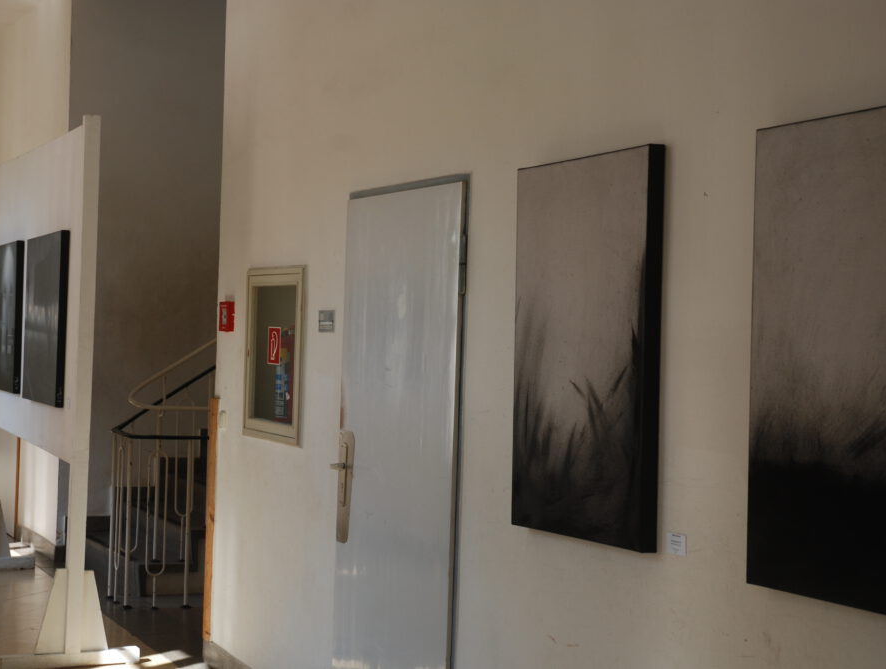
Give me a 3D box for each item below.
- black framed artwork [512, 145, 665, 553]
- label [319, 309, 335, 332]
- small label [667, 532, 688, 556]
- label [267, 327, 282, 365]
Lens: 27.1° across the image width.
[{"bbox_3d":[0.369,0.036,4.836,0.044,1.000,0.747,2,-1,-23],"label":"black framed artwork"},{"bbox_3d":[-0.426,-0.047,6.764,0.010,0.082,0.170,2,0,-23],"label":"label"},{"bbox_3d":[0.561,0.504,4.401,0.005,0.048,0.090,2,0,-23],"label":"small label"},{"bbox_3d":[-0.674,0.046,7.336,0.005,0.151,0.156,2,0,-23],"label":"label"}]

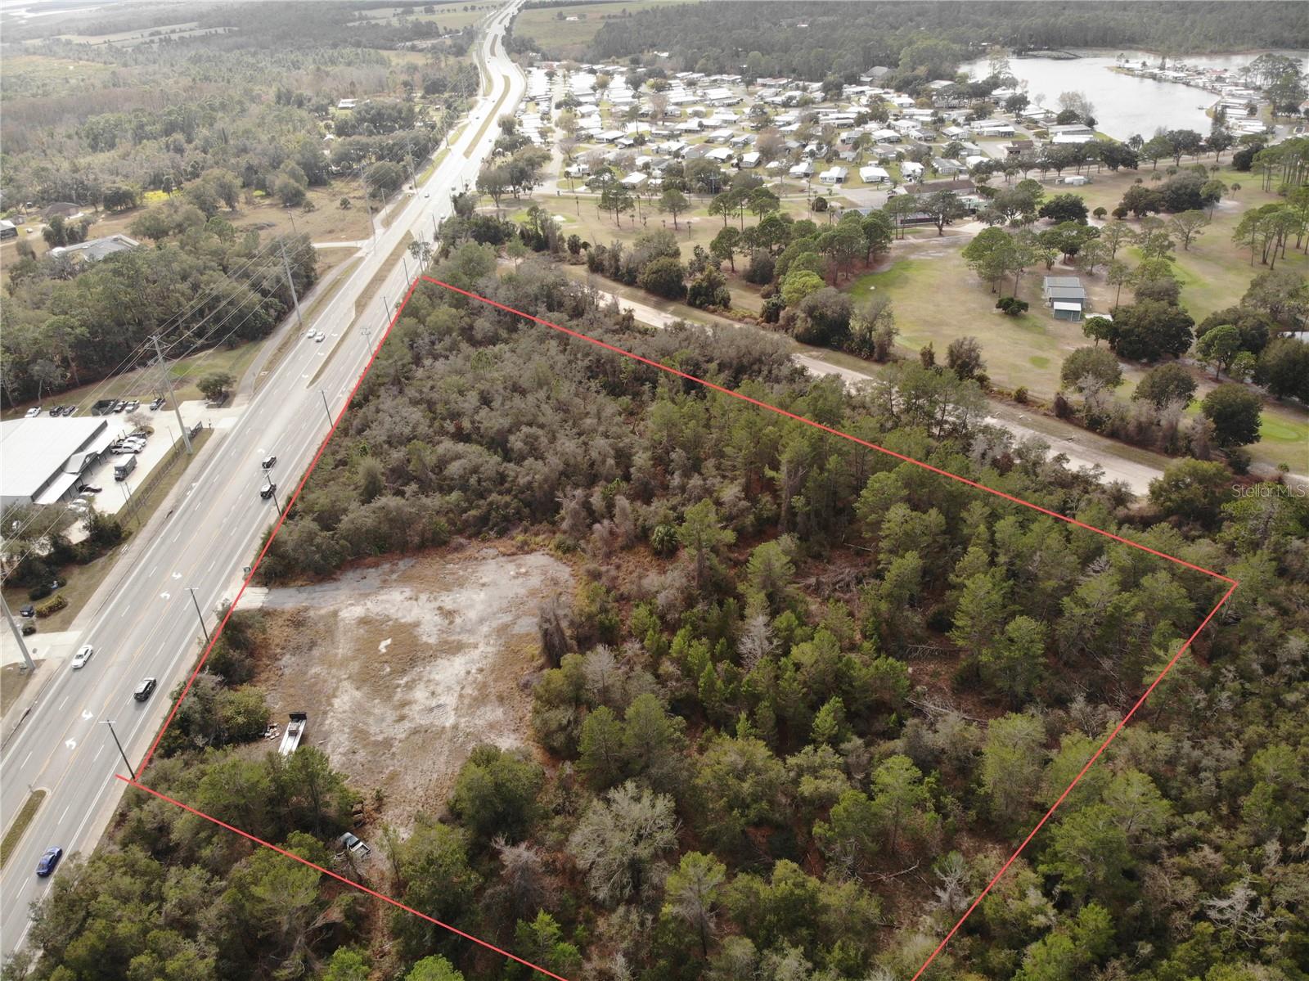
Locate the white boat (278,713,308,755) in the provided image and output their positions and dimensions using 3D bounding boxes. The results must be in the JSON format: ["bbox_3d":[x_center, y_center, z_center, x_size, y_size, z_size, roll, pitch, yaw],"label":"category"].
[{"bbox_3d":[-57.906,39.460,145.548,2.400,2.100,7.800,-2,32,-3],"label":"white boat"}]

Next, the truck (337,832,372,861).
[{"bbox_3d":[-42.438,50.344,128.593,5.350,1.750,1.900,24,40,33],"label":"truck"}]

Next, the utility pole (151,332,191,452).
[{"bbox_3d":[-114.683,-22.168,216.022,0.950,31.290,0.950,-2,32,-3],"label":"utility pole"}]

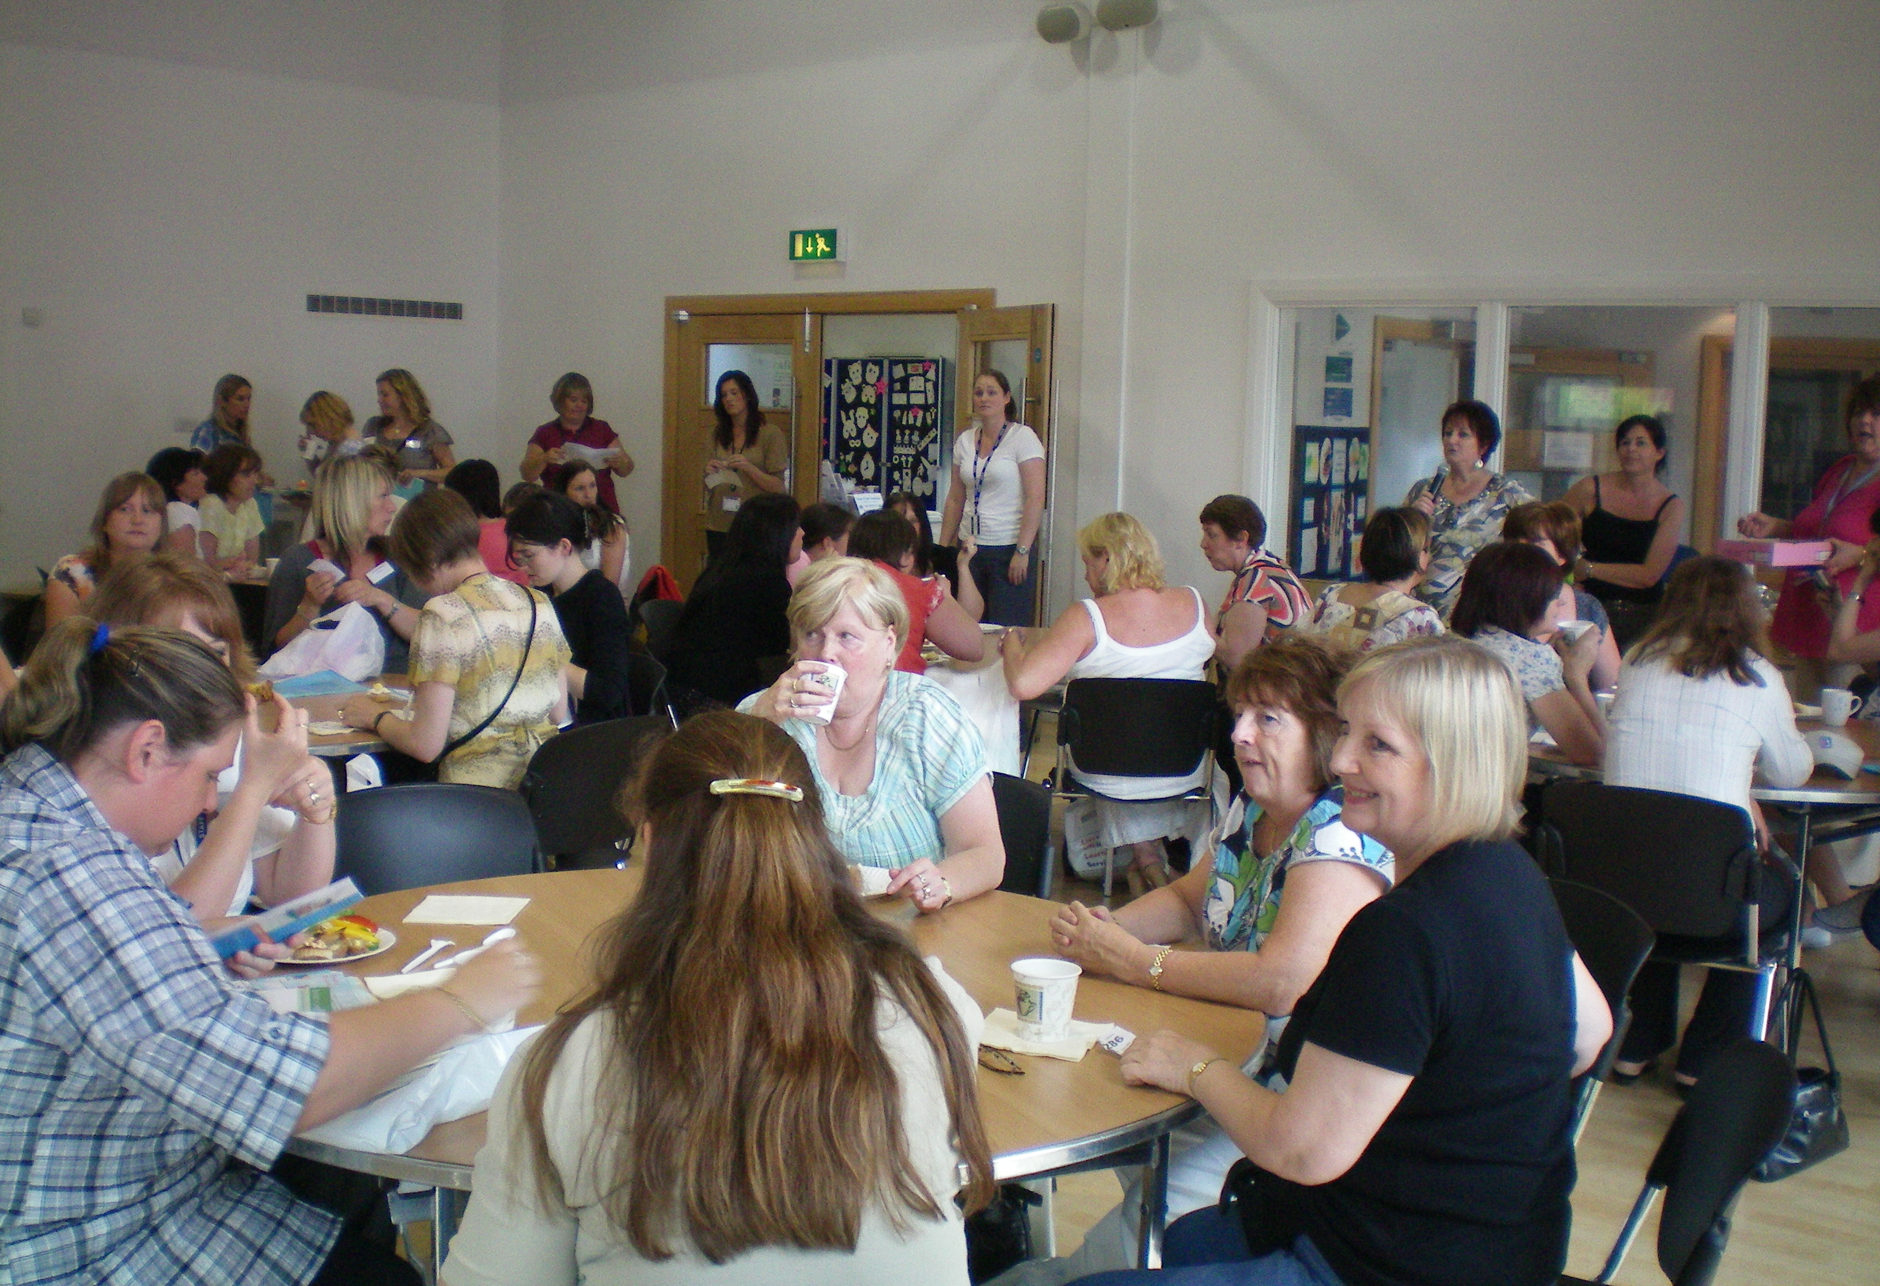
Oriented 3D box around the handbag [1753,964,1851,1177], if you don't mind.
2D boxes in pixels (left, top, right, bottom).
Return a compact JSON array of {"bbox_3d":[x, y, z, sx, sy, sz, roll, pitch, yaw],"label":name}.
[{"bbox_3d":[1.803,0.897,4.320,0.240,0.420,0.130,0,6,-12],"label":"handbag"}]

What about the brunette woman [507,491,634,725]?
[{"bbox_3d":[-1.190,0.222,5.748,0.720,1.260,0.480,0,6,-12],"label":"brunette woman"}]

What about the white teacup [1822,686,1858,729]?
[{"bbox_3d":[2.519,0.182,5.784,0.100,0.096,0.078,4,7,20],"label":"white teacup"}]

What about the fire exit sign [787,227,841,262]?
[{"bbox_3d":[-0.608,-1.938,10.050,0.310,0.160,0.070,6,8,37],"label":"fire exit sign"}]

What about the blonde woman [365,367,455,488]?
[{"bbox_3d":[-2.399,-0.399,9.300,0.460,1.670,0.340,4,7,20],"label":"blonde woman"}]

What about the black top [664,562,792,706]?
[{"bbox_3d":[-0.661,0.011,6.592,0.360,0.560,0.440,-2,7,-30],"label":"black top"}]

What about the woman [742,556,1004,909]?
[{"bbox_3d":[-0.143,0.482,3.774,0.520,1.260,0.760,3,6,16],"label":"woman"}]

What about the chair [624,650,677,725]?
[{"bbox_3d":[-1.102,0.447,6.037,0.550,0.790,0.520,-1,7,-25],"label":"chair"}]

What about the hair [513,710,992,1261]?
[{"bbox_3d":[-0.162,0.277,1.780,0.400,0.420,0.280,0,6,-10],"label":"hair"}]

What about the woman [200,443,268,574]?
[{"bbox_3d":[-3.146,-0.211,9.251,0.430,1.280,0.650,-3,7,-37],"label":"woman"}]

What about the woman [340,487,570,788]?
[{"bbox_3d":[-1.127,0.324,4.820,0.440,1.310,0.660,-3,8,-36],"label":"woman"}]

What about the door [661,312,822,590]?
[{"bbox_3d":[-1.037,-0.697,10.806,0.980,2.040,0.060,6,7,34],"label":"door"}]

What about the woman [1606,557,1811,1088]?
[{"bbox_3d":[1.743,0.454,4.660,0.450,1.240,0.700,6,8,33],"label":"woman"}]

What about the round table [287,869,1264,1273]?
[{"bbox_3d":[-0.314,0.839,2.897,1.500,0.730,1.500,1,6,0],"label":"round table"}]

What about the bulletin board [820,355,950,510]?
[{"bbox_3d":[-0.352,-1.237,12.200,1.200,0.950,0.080,7,8,43],"label":"bulletin board"}]

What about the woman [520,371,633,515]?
[{"bbox_3d":[-1.680,-0.413,9.500,0.520,1.670,0.400,1,6,-9],"label":"woman"}]

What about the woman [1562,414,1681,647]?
[{"bbox_3d":[2.595,-0.072,7.934,0.470,1.598,0.310,4,6,20],"label":"woman"}]

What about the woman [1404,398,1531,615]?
[{"bbox_3d":[1.889,-0.064,7.535,0.460,1.626,0.330,5,7,31],"label":"woman"}]

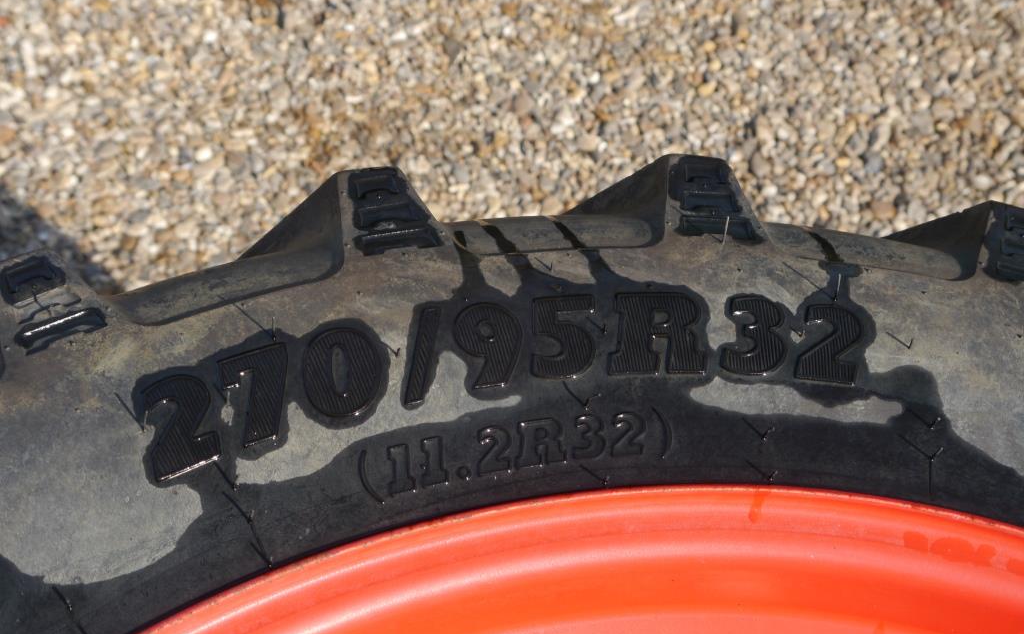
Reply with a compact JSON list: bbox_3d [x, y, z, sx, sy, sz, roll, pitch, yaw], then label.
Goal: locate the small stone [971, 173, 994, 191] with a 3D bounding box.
[{"bbox_3d":[0.754,-0.216,2.276,0.038,0.024,0.036,31,56,13],"label":"small stone"}]

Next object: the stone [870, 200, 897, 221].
[{"bbox_3d":[0.580,-0.166,2.216,0.041,0.026,0.040,27,56,11],"label":"stone"}]

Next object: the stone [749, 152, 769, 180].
[{"bbox_3d":[0.391,-0.239,2.240,0.031,0.025,0.050,21,55,7],"label":"stone"}]

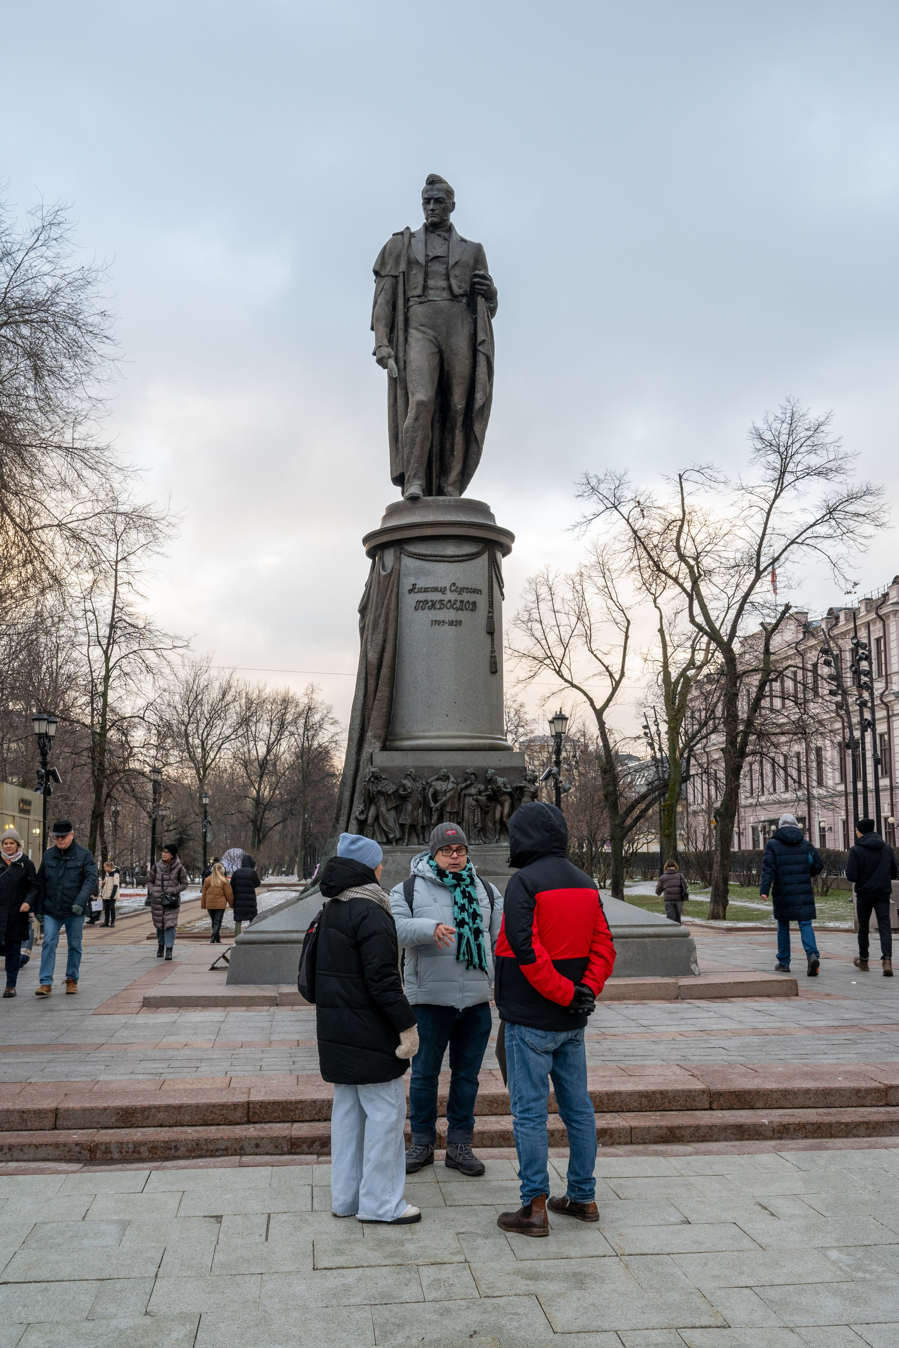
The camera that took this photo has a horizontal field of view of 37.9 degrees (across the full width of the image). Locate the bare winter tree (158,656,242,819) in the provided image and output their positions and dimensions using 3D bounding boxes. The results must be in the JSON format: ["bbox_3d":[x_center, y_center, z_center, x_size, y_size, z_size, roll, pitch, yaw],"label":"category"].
[{"bbox_3d":[-12.962,5.155,67.921,4.400,12.350,4.400,0,-8,0],"label":"bare winter tree"}]

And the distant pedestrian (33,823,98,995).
[{"bbox_3d":[-3.989,2.407,13.633,0.570,1.770,0.480,-1,-8,3],"label":"distant pedestrian"}]

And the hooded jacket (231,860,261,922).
[{"bbox_3d":[-4.002,4.232,25.795,0.560,1.300,0.400,-1,-8,2],"label":"hooded jacket"}]

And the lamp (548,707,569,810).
[{"bbox_3d":[2.539,3.333,30.323,0.420,5.110,1.150,1,-8,-8],"label":"lamp"}]

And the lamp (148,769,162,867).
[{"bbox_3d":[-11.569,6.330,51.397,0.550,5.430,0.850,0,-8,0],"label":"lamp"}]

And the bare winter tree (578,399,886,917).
[{"bbox_3d":[6.770,-0.550,31.424,6.600,12.630,5.800,0,-8,0],"label":"bare winter tree"}]

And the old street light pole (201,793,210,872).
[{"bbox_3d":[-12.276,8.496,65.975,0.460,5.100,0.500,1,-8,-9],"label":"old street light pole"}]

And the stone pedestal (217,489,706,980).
[{"bbox_3d":[-0.125,0.693,16.128,4.850,5.550,4.850,1,-8,-7],"label":"stone pedestal"}]

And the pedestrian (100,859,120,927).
[{"bbox_3d":[-8.428,5.484,32.565,0.400,1.660,0.500,5,-10,-34],"label":"pedestrian"}]

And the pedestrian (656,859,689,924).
[{"bbox_3d":[4.687,4.735,27.604,0.620,1.620,0.420,-2,-8,10],"label":"pedestrian"}]

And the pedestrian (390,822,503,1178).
[{"bbox_3d":[-0.017,1.685,6.913,0.600,1.780,0.480,0,-8,-6],"label":"pedestrian"}]

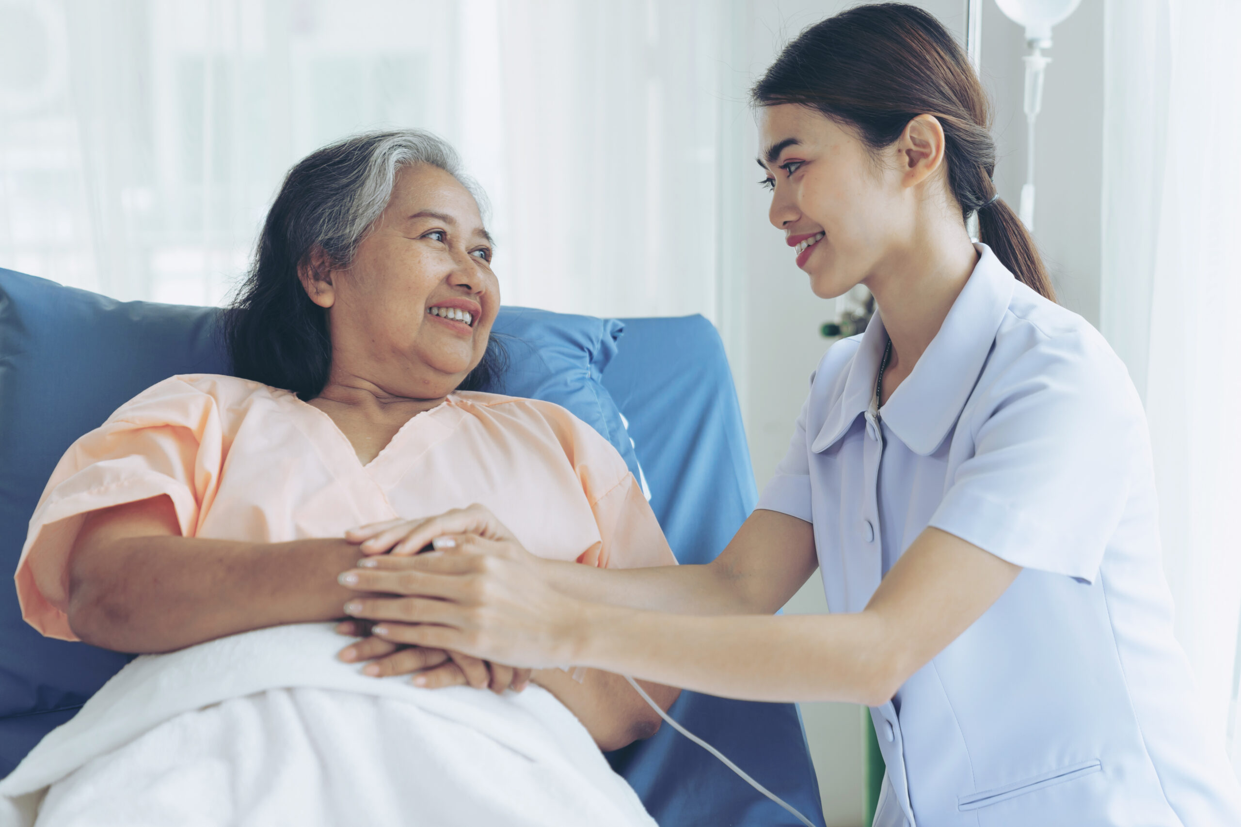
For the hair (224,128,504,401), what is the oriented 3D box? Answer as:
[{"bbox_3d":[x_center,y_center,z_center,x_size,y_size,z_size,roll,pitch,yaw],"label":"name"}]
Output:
[{"bbox_3d":[-0.224,-0.129,1.800,0.225,0.250,0.215,-4,-12,36],"label":"hair"}]

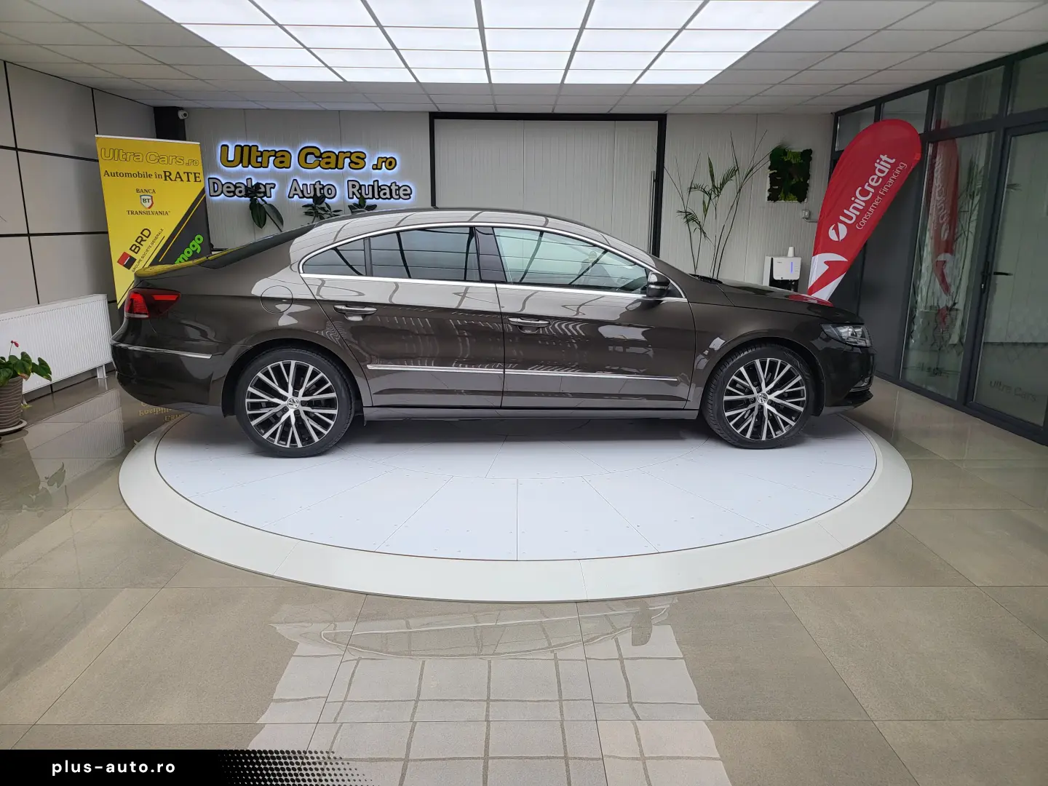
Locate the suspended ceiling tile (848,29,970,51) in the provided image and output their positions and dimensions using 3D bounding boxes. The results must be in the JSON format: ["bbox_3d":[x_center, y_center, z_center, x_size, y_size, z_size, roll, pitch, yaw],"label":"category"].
[{"bbox_3d":[2.438,-2.252,4.639,0.600,0.020,0.600,0,13,-1],"label":"suspended ceiling tile"}]

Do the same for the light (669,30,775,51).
[{"bbox_3d":[1.242,-2.257,4.610,0.597,0.045,0.597,0,14,-1],"label":"light"}]

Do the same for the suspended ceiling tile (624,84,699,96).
[{"bbox_3d":[1.223,-2.670,6.377,0.600,0.020,0.600,0,13,-1],"label":"suspended ceiling tile"}]

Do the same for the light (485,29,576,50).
[{"bbox_3d":[0.044,-2.260,4.606,0.600,0.050,0.600,0,13,-1],"label":"light"}]

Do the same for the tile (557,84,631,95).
[{"bbox_3d":[0.623,-2.671,6.370,0.600,0.020,0.600,0,13,-1],"label":"tile"}]

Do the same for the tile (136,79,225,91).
[{"bbox_3d":[-2.981,-2.677,6.306,0.595,0.022,0.595,0,13,-1],"label":"tile"}]

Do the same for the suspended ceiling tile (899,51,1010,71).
[{"bbox_3d":[3.030,-2.384,5.226,0.595,0.022,0.595,0,13,-1],"label":"suspended ceiling tile"}]

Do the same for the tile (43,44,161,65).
[{"bbox_3d":[-2.978,-2.418,5.188,0.600,0.025,0.600,0,13,-1],"label":"tile"}]

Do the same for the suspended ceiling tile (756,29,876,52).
[{"bbox_3d":[1.861,-2.276,4.685,0.600,0.025,0.600,0,13,-1],"label":"suspended ceiling tile"}]

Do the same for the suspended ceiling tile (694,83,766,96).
[{"bbox_3d":[1.845,-2.688,6.430,0.600,0.025,0.600,0,13,-1],"label":"suspended ceiling tile"}]

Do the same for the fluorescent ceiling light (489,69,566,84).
[{"bbox_3d":[0.025,-2.539,5.764,0.595,0.040,0.595,0,13,-1],"label":"fluorescent ceiling light"}]

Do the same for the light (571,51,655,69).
[{"bbox_3d":[0.634,-2.399,5.186,0.597,0.045,0.597,0,14,-1],"label":"light"}]

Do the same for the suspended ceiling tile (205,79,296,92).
[{"bbox_3d":[-2.377,-2.679,6.337,0.600,0.020,0.600,0,13,-1],"label":"suspended ceiling tile"}]

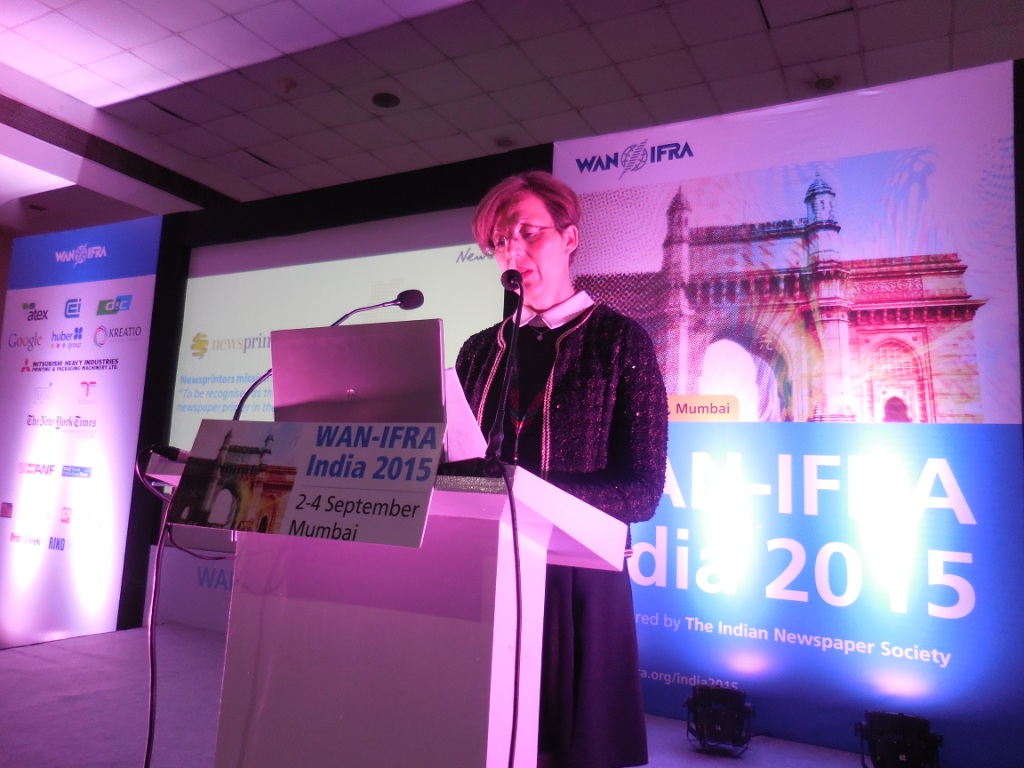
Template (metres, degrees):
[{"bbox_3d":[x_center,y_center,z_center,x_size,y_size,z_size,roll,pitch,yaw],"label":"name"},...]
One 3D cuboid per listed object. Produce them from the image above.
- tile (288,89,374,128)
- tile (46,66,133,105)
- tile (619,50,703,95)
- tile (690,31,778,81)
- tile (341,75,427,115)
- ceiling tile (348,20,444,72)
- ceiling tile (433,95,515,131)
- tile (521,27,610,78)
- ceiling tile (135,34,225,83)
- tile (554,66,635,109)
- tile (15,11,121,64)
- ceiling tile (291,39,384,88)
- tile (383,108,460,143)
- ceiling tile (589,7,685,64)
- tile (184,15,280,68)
[{"bbox_3d":[-1.688,-2.608,7.027,0.595,0.020,0.595,-1,-7,28],"label":"tile"},{"bbox_3d":[-3.845,-2.722,6.806,0.600,0.025,0.600,-1,-7,28],"label":"tile"},{"bbox_3d":[1.246,-2.588,6.162,0.595,0.020,0.595,-1,-7,28],"label":"tile"},{"bbox_3d":[1.778,-2.597,5.883,0.595,0.020,0.595,-1,-7,28],"label":"tile"},{"bbox_3d":[-1.157,-2.617,6.748,0.595,0.020,0.595,-1,-7,28],"label":"tile"},{"bbox_3d":[-0.910,-2.701,5.944,0.600,0.025,0.600,-1,-7,28],"label":"ceiling tile"},{"bbox_3d":[-0.350,-2.565,7.006,0.600,0.020,0.600,-1,-7,27],"label":"ceiling tile"},{"bbox_3d":[0.437,-2.644,5.912,0.595,0.020,0.595,-1,-7,28],"label":"tile"},{"bbox_3d":[-2.782,-2.741,6.250,0.600,0.025,0.600,-1,-7,28],"label":"ceiling tile"},{"bbox_3d":[0.715,-2.579,6.440,0.595,0.020,0.595,-1,-7,28],"label":"tile"},{"bbox_3d":[-3.584,-2.795,6.001,0.600,0.020,0.600,-1,-7,27],"label":"tile"},{"bbox_3d":[-1.435,-2.690,6.227,0.600,0.020,0.600,-1,-7,27],"label":"ceiling tile"},{"bbox_3d":[-0.879,-2.553,7.276,0.595,0.020,0.595,-1,-7,28],"label":"tile"},{"bbox_3d":[0.963,-2.661,5.639,0.600,0.025,0.600,-1,-7,28],"label":"ceiling tile"},{"bbox_3d":[-2.250,-2.750,5.972,0.600,0.025,0.600,-1,-7,28],"label":"tile"}]

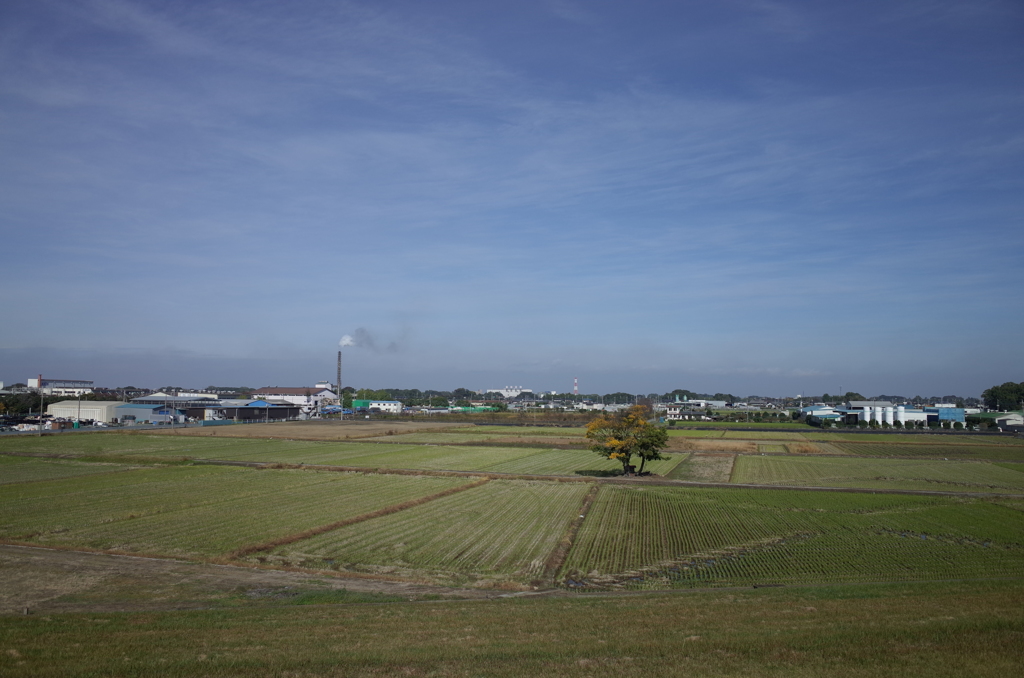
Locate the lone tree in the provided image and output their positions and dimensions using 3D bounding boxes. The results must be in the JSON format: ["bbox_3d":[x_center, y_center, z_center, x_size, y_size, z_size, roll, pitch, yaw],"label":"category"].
[{"bbox_3d":[16.818,14.649,115.762,11.910,10.310,11.000,0,-4,8],"label":"lone tree"}]

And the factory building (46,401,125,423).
[{"bbox_3d":[-162.890,28.190,308.404,30.500,7.800,13.500,-1,-5,21],"label":"factory building"}]

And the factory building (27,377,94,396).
[{"bbox_3d":[-252.409,31.243,445.456,8.000,19.750,41.500,0,-4,9],"label":"factory building"}]

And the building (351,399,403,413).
[{"bbox_3d":[-86.314,43.242,507.619,33.000,7.900,8.500,-1,-4,17],"label":"building"}]

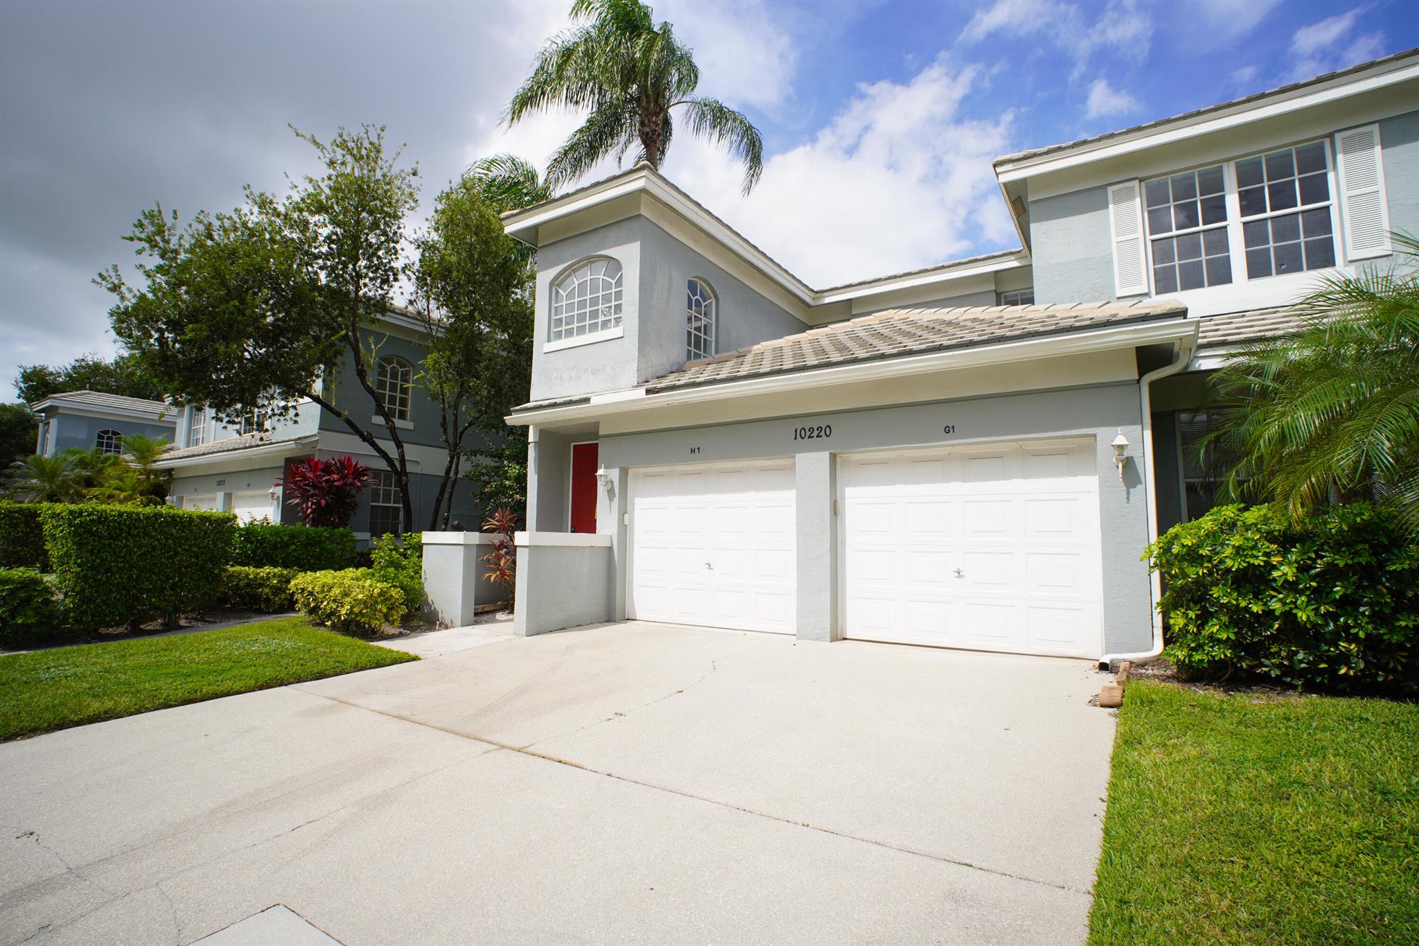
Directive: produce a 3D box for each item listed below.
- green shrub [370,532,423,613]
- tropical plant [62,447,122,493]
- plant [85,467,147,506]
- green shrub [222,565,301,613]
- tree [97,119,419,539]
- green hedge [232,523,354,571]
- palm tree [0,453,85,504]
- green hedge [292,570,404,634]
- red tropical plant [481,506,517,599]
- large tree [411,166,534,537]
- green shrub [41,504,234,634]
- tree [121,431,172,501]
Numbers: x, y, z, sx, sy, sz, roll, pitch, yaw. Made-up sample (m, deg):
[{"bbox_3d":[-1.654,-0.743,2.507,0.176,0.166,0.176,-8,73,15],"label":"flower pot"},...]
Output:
[{"bbox_3d":[-4.518,1.477,9.483,0.800,1.220,0.800,-3,-7,33],"label":"green shrub"},{"bbox_3d":[-18.213,1.022,18.574,1.500,3.620,1.500,-3,-7,33],"label":"tropical plant"},{"bbox_3d":[-16.590,1.274,17.651,1.400,2.970,1.400,-3,-7,33],"label":"plant"},{"bbox_3d":[-6.753,1.742,9.617,0.700,0.680,1.100,-3,-7,33],"label":"green shrub"},{"bbox_3d":[-6.740,-1.589,10.185,3.300,7.420,3.600,-3,-7,33],"label":"tree"},{"bbox_3d":[-7.122,1.535,10.848,0.750,1.320,1.800,-3,-7,33],"label":"green hedge"},{"bbox_3d":[-17.445,1.037,16.556,1.800,3.220,1.800,-3,-7,33],"label":"palm tree"},{"bbox_3d":[-4.724,1.624,8.250,1.300,0.690,0.850,-3,-7,33],"label":"green hedge"},{"bbox_3d":[-3.025,1.277,9.264,0.550,1.600,0.550,-3,-7,33],"label":"red tropical plant"},{"bbox_3d":[-4.808,-1.414,12.919,2.300,7.620,2.300,-3,-7,33],"label":"large tree"},{"bbox_3d":[-6.912,1.161,7.697,1.000,1.470,1.500,-3,-7,33],"label":"green shrub"},{"bbox_3d":[-15.810,0.815,17.781,1.200,3.920,1.200,-3,-7,33],"label":"tree"}]

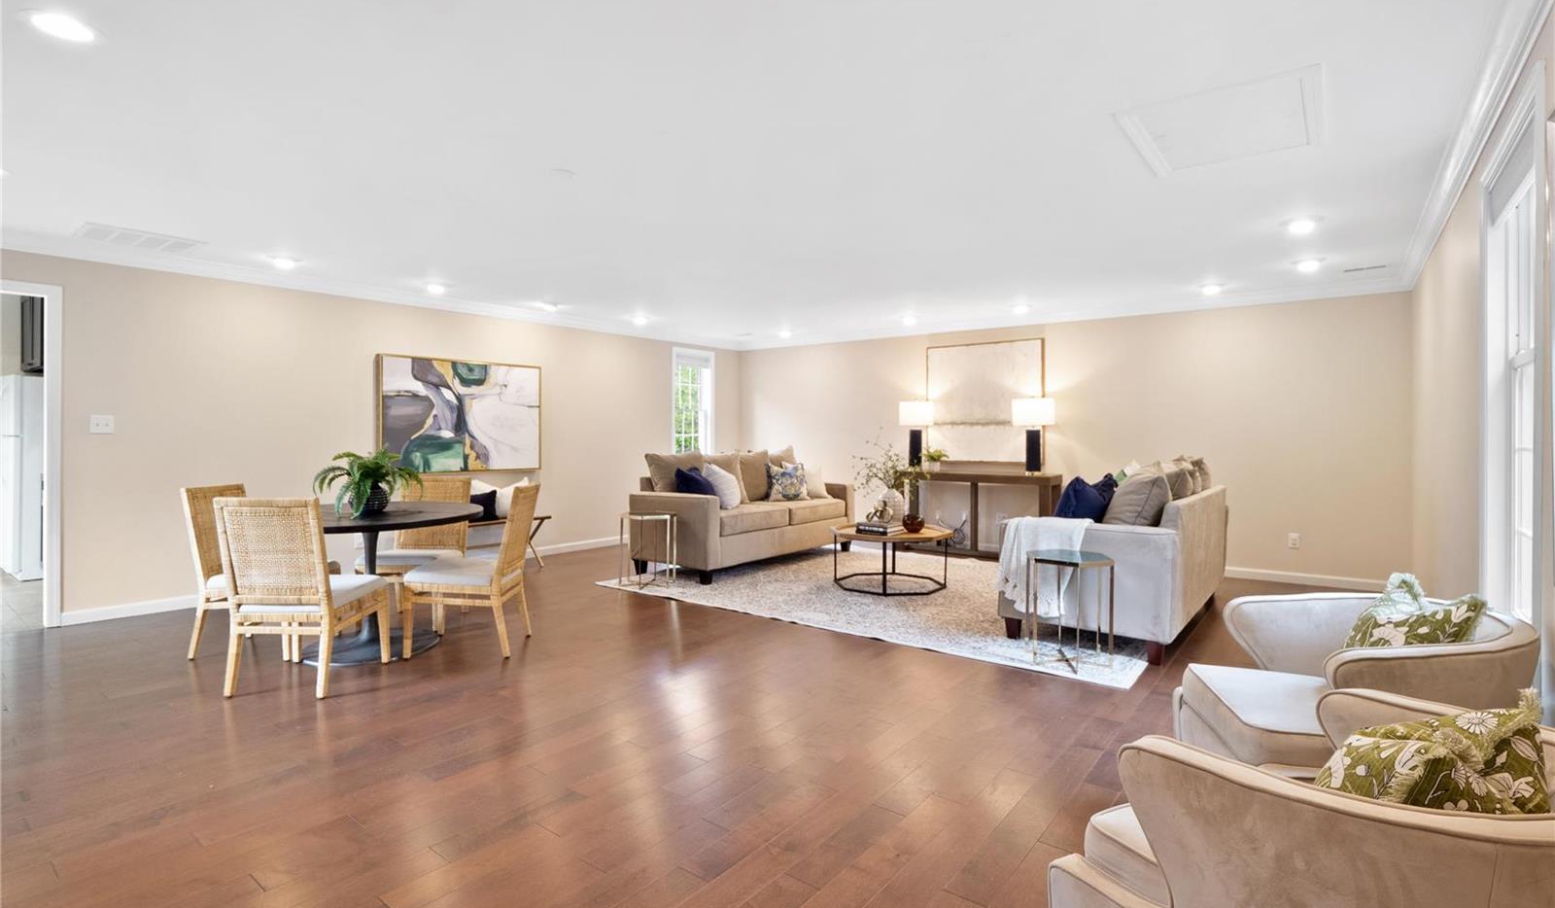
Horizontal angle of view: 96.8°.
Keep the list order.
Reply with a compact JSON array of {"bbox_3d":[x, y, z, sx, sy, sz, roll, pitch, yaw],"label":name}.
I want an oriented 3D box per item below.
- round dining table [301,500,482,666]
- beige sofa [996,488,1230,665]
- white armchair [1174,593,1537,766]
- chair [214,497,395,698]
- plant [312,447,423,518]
[{"bbox_3d":[-2.305,0.715,3.931,1.194,0.765,1.194,0,1,0],"label":"round dining table"},{"bbox_3d":[2.361,0.649,4.680,0.941,0.860,2.105,1,2,39],"label":"beige sofa"},{"bbox_3d":[1.684,0.787,1.960,0.800,0.700,0.740,0,1,15],"label":"white armchair"},{"bbox_3d":[-2.304,0.654,3.382,0.506,0.915,0.582,0,1,0],"label":"chair"},{"bbox_3d":[-2.312,0.147,3.901,0.627,0.380,0.587,0,1,0],"label":"plant"}]

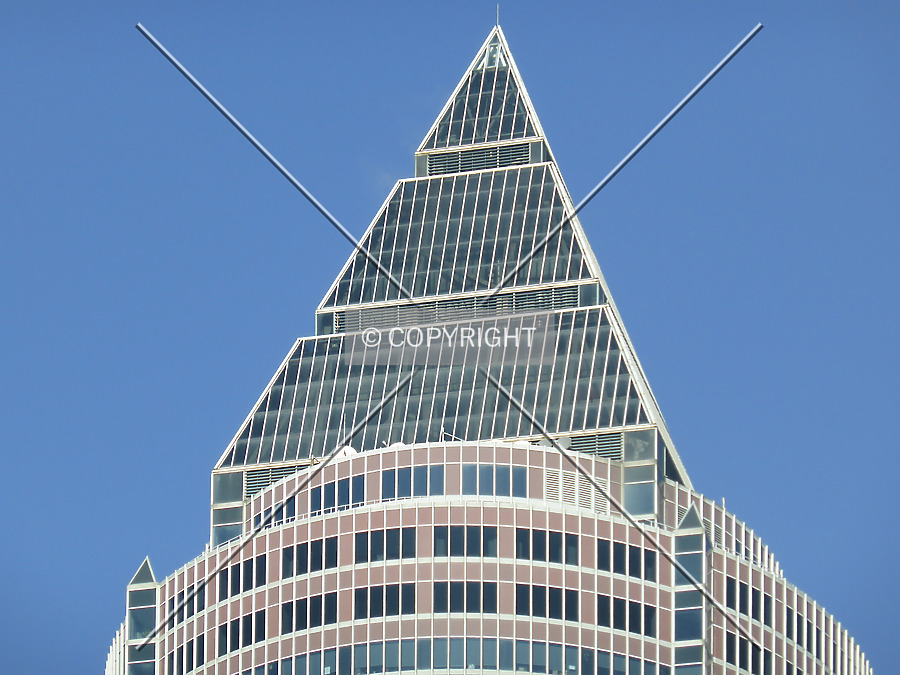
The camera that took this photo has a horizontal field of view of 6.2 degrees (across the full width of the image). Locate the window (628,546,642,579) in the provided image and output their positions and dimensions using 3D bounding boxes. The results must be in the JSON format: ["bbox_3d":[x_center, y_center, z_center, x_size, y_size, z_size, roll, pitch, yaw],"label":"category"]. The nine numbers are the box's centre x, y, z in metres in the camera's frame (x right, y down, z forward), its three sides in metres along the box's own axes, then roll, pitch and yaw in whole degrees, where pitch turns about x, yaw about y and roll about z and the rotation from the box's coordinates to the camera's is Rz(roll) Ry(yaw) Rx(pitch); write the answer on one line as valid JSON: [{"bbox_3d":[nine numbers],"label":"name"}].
[{"bbox_3d":[10.057,12.187,449.230,0.760,1.920,0.100,14,-32,-23],"label":"window"}]

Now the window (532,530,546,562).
[{"bbox_3d":[4.836,11.275,447.757,0.760,1.920,0.100,6,-29,-9],"label":"window"}]

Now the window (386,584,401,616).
[{"bbox_3d":[-2.946,13.659,431.041,0.720,1.800,0.150,-5,-33,11],"label":"window"}]

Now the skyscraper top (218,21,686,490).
[{"bbox_3d":[2.358,-2.837,460.277,24.260,34.370,24.260,-6,-31,12],"label":"skyscraper top"}]

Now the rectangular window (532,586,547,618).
[{"bbox_3d":[4.441,13.210,411.010,0.690,1.780,0.150,4,-32,-5],"label":"rectangular window"}]

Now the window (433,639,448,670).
[{"bbox_3d":[-0.493,16.440,428.793,0.780,1.800,0.150,-2,-33,5],"label":"window"}]

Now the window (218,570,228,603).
[{"bbox_3d":[-11.847,13.046,433.195,0.705,1.886,0.150,-23,-39,36],"label":"window"}]

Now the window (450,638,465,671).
[{"bbox_3d":[0.386,16.326,425.400,0.770,1.850,0.120,-2,-31,5],"label":"window"}]

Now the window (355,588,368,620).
[{"bbox_3d":[-4.386,13.345,412.156,0.690,1.780,0.150,-10,-33,17],"label":"window"}]

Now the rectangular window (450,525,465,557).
[{"bbox_3d":[0.380,10.276,418.512,0.720,1.830,0.100,-2,-31,5],"label":"rectangular window"}]

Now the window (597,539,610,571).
[{"bbox_3d":[7.649,10.879,413.124,0.690,1.780,0.150,9,-32,-12],"label":"window"}]

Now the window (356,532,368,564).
[{"bbox_3d":[-4.549,10.934,429.874,0.770,1.850,0.120,-10,-32,17],"label":"window"}]

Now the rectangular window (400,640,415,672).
[{"bbox_3d":[-2.136,16.030,415.456,0.720,1.830,0.100,-5,-32,10],"label":"rectangular window"}]

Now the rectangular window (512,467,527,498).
[{"bbox_3d":[3.581,7.420,426.055,0.720,1.830,0.100,4,-31,-4],"label":"rectangular window"}]

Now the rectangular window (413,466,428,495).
[{"bbox_3d":[-1.787,8.725,500.973,0.860,2.120,0.150,-5,-30,11],"label":"rectangular window"}]

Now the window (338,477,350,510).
[{"bbox_3d":[-5.461,8.126,427.952,0.720,1.830,0.100,-16,-35,26],"label":"window"}]

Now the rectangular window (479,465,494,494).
[{"bbox_3d":[1.906,7.431,431.737,0.770,1.850,0.120,0,-31,2],"label":"rectangular window"}]

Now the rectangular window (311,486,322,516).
[{"bbox_3d":[-6.708,8.269,417.712,0.690,1.740,0.150,-15,-35,24],"label":"rectangular window"}]

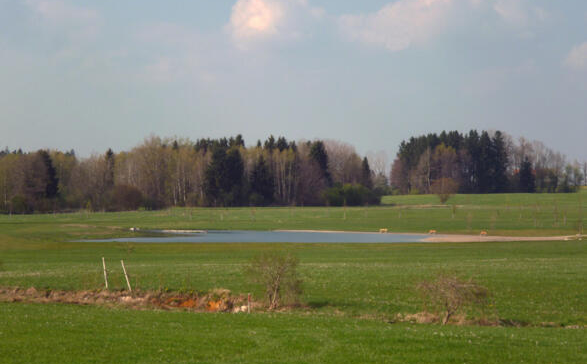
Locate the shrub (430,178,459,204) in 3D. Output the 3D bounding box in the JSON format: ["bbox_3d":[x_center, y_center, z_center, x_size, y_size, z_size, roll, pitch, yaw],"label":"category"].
[{"bbox_3d":[40.897,2.573,450.000,7.584,7.042,7.584,0,-1,0],"label":"shrub"}]

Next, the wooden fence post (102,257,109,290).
[{"bbox_3d":[-8.034,3.910,71.000,0.100,1.430,0.100,-7,-1,0],"label":"wooden fence post"}]

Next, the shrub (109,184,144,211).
[{"bbox_3d":[-45.733,4.245,455.000,9.859,7.120,8.873,0,-1,0],"label":"shrub"}]

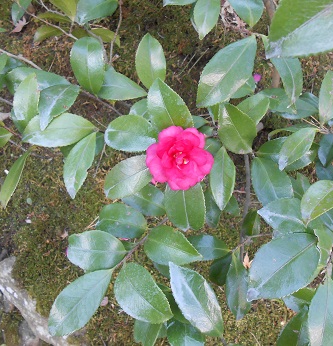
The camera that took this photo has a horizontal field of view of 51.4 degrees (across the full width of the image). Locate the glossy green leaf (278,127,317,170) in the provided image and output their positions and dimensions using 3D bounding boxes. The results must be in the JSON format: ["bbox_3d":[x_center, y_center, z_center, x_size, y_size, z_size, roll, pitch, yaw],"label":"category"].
[{"bbox_3d":[0.139,-0.026,0.367,0.029,0.012,0.057,41,95,16],"label":"glossy green leaf"}]

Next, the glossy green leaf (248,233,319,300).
[{"bbox_3d":[0.124,0.101,0.362,0.097,0.014,0.055,-45,65,9],"label":"glossy green leaf"}]

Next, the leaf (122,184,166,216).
[{"bbox_3d":[-0.022,0.035,0.443,0.068,0.012,0.043,29,78,13],"label":"leaf"}]

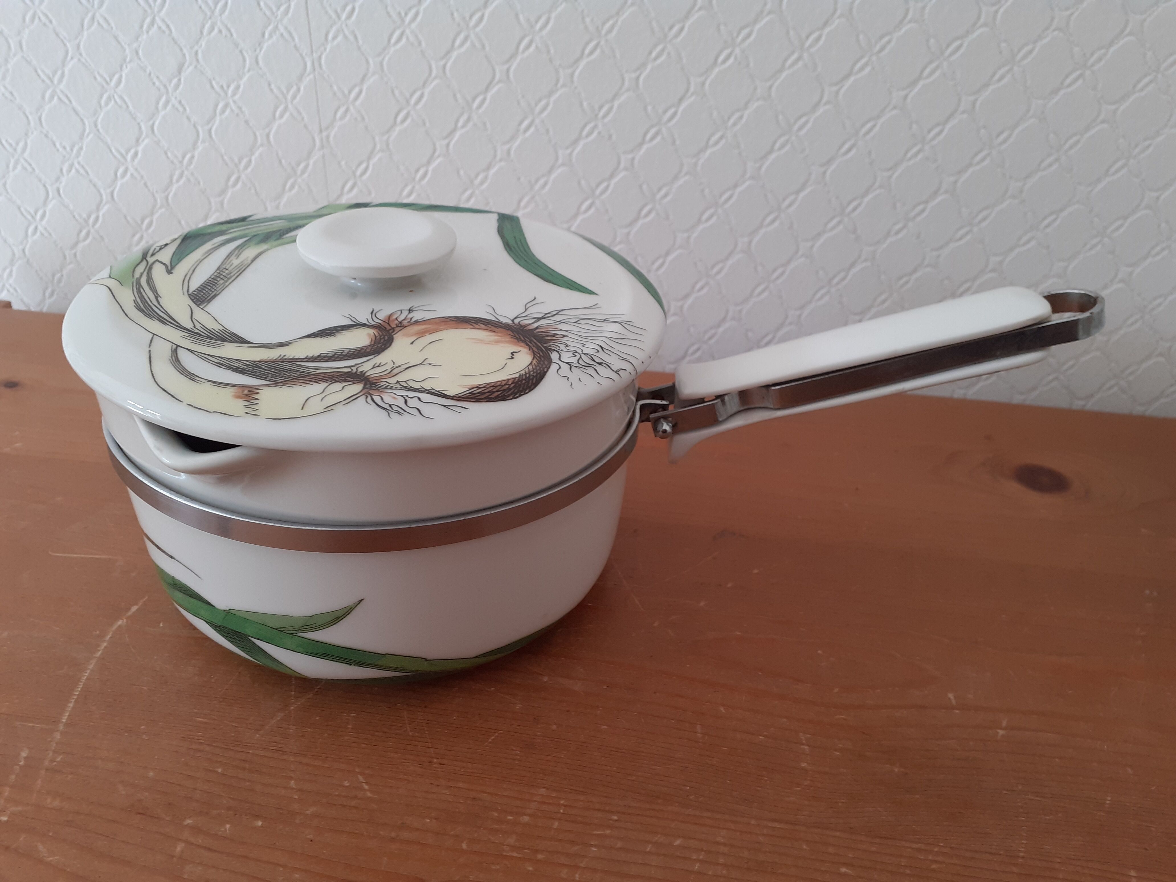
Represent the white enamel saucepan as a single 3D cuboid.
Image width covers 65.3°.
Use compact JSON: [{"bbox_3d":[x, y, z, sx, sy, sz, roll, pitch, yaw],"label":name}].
[{"bbox_3d":[-0.004,-0.006,0.317,0.316,0.123,0.185,6,32,3],"label":"white enamel saucepan"}]

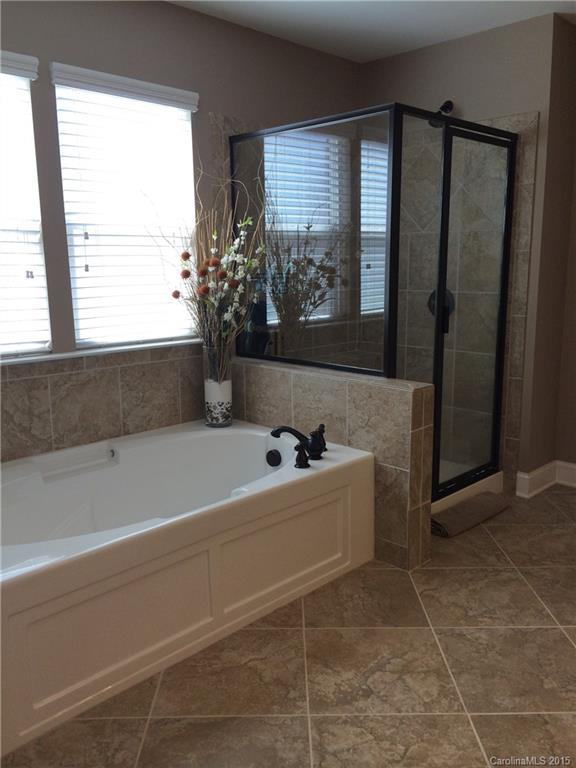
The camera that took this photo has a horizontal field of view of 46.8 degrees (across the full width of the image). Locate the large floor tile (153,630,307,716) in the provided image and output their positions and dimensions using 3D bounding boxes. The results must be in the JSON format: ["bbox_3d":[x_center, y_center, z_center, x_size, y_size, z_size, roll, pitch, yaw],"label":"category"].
[{"bbox_3d":[-0.169,0.925,2.151,0.456,0.010,0.456,-1,11,0],"label":"large floor tile"}]

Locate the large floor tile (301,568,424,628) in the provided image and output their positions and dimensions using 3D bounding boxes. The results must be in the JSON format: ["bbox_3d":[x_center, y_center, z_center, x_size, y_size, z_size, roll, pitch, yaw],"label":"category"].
[{"bbox_3d":[0.286,0.836,2.605,0.456,0.010,0.456,-1,11,0],"label":"large floor tile"}]

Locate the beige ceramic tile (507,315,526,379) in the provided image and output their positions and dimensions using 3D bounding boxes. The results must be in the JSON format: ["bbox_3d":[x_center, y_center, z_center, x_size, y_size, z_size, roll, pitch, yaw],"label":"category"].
[{"bbox_3d":[1.236,-0.199,3.569,0.078,0.335,0.010,10,15,44],"label":"beige ceramic tile"}]

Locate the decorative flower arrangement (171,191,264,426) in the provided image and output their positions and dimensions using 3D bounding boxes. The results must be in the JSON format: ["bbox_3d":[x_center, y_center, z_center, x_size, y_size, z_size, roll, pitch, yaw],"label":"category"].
[{"bbox_3d":[-0.340,-0.398,3.356,0.470,1.192,0.400,-1,11,0],"label":"decorative flower arrangement"}]

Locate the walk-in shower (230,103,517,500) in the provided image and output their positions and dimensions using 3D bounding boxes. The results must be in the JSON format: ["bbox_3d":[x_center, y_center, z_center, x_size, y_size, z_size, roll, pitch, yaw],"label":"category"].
[{"bbox_3d":[0.449,-0.339,3.575,1.047,1.891,1.065,10,15,44],"label":"walk-in shower"}]

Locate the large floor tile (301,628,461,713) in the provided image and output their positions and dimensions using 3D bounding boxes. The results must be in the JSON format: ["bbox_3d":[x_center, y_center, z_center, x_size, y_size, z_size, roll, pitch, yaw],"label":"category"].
[{"bbox_3d":[0.290,0.921,2.154,0.456,0.010,0.456,-1,11,0],"label":"large floor tile"}]

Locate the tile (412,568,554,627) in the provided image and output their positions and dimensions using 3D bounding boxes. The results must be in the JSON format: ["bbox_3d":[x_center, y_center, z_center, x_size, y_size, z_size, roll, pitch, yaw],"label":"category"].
[{"bbox_3d":[0.745,0.832,2.608,0.456,0.010,0.456,-1,11,0],"label":"tile"}]

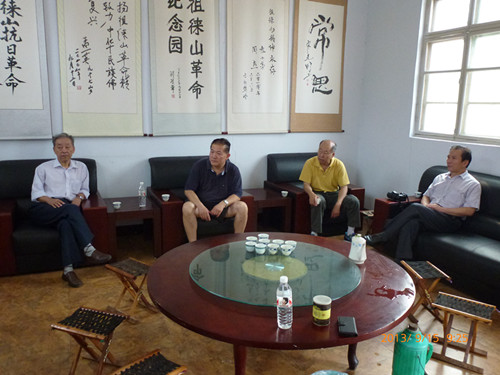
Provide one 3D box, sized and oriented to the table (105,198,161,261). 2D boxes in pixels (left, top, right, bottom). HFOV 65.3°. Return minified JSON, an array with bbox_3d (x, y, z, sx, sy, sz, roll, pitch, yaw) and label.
[{"bbox_3d":[-1.197,0.394,3.944,0.475,0.464,0.656,-4,12,-23],"label":"table"}]

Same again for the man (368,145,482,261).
[{"bbox_3d":[1.638,0.186,3.643,1.030,1.114,0.600,-6,13,-32],"label":"man"}]

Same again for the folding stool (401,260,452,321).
[{"bbox_3d":[1.239,0.738,2.796,0.225,0.341,0.310,1,11,-4],"label":"folding stool"}]

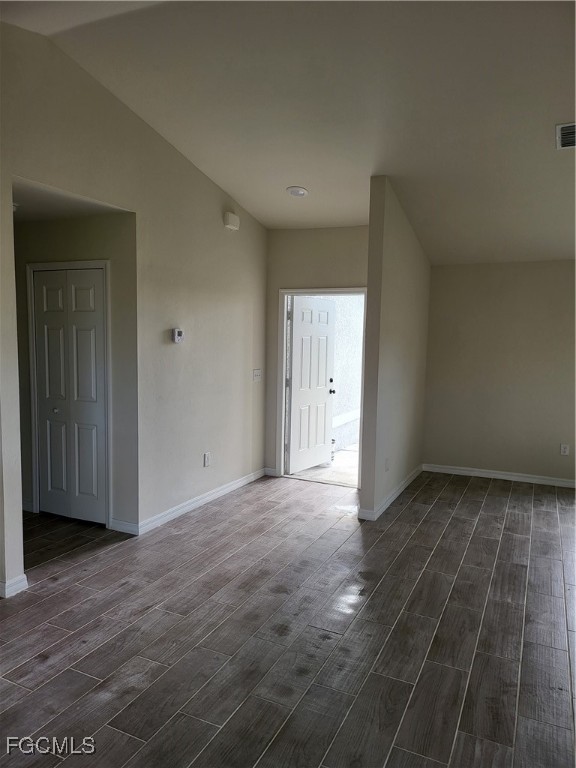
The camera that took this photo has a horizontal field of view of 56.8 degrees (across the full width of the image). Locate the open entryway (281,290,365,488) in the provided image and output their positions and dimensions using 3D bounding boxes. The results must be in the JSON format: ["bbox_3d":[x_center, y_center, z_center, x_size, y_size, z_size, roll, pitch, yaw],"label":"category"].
[{"bbox_3d":[0.382,0.028,5.737,1.032,2.079,0.170,4,6,26],"label":"open entryway"}]

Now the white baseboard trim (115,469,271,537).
[{"bbox_3d":[-0.850,1.055,5.131,0.306,0.090,2.057,4,6,26],"label":"white baseboard trim"}]

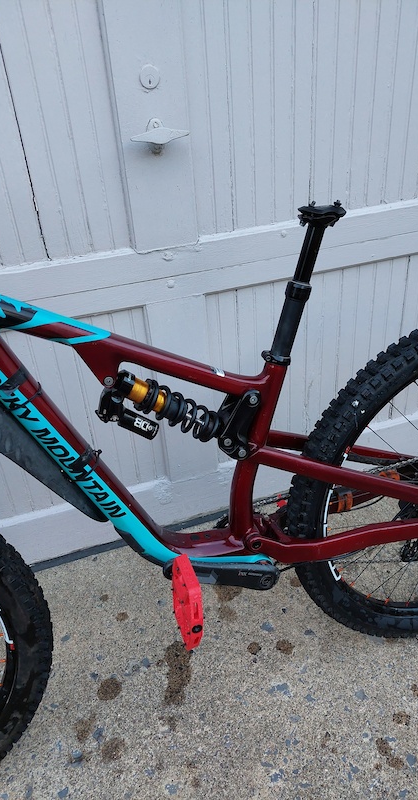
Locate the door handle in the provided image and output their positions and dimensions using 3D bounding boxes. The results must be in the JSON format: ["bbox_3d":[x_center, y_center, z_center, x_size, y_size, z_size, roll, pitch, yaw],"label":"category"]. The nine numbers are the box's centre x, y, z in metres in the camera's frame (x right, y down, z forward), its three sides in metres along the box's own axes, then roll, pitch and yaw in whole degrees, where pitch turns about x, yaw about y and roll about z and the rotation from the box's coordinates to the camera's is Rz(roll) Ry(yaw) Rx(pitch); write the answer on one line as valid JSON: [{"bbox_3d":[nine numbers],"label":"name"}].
[{"bbox_3d":[-0.096,-0.504,1.063,0.116,0.063,0.052,-13,32,-14],"label":"door handle"}]

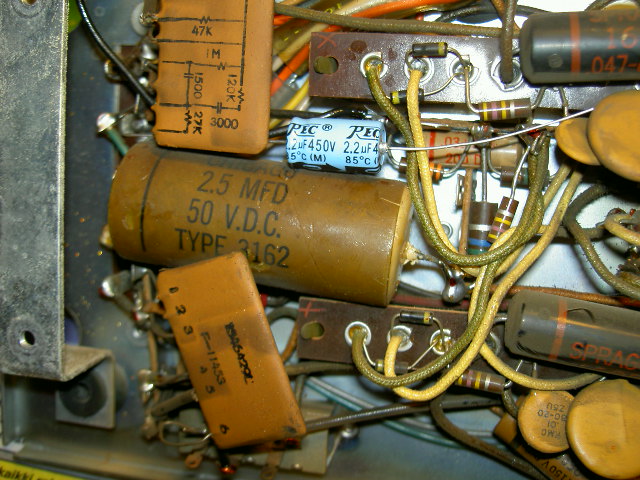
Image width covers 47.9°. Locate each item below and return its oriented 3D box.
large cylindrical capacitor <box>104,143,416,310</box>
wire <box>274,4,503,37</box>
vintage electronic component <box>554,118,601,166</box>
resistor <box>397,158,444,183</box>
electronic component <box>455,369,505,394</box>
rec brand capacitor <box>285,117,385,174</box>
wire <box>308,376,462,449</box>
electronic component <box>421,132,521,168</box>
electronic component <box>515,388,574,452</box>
[{"bbox_3d":[-0.011,-0.004,0.150,0.058,0.025,0.025,9,90,9],"label":"large cylindrical capacitor"},{"bbox_3d":[0.014,-0.045,0.147,0.047,0.003,0.003,6,87,2],"label":"wire"},{"bbox_3d":[0.051,-0.019,0.139,0.012,0.004,0.012,0,56,-9],"label":"vintage electronic component"},{"bbox_3d":[0.021,-0.015,0.153,0.009,0.004,0.004,11,87,0],"label":"resistor"},{"bbox_3d":[0.033,0.029,0.146,0.010,0.004,0.004,9,87,0],"label":"electronic component"},{"bbox_3d":[0.003,-0.019,0.145,0.020,0.010,0.010,4,96,0],"label":"rec brand capacitor"},{"bbox_3d":[0.014,0.040,0.164,0.038,0.003,0.003,24,87,-4],"label":"wire"},{"bbox_3d":[0.033,-0.020,0.157,0.023,0.008,0.008,3,90,3],"label":"electronic component"},{"bbox_3d":[0.045,0.036,0.141,0.012,0.004,0.012,-6,76,-6],"label":"electronic component"}]

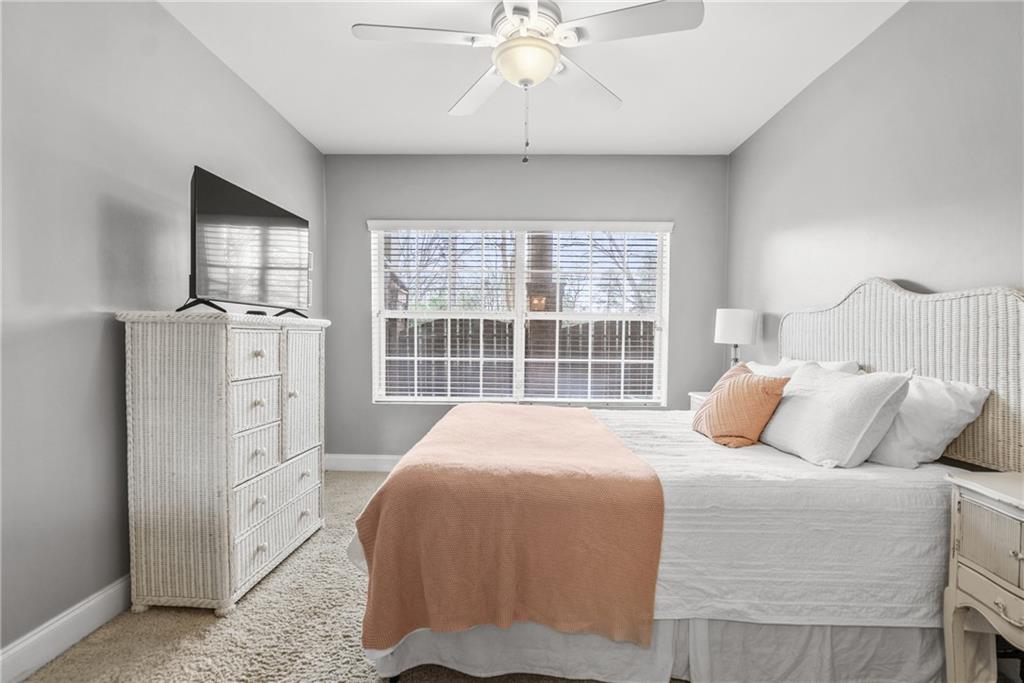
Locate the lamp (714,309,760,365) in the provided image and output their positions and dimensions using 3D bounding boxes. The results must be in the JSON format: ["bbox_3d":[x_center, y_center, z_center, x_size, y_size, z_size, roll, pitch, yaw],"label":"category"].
[{"bbox_3d":[1.462,0.091,2.973,0.280,0.612,0.280,0,1,1],"label":"lamp"}]

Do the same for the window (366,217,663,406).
[{"bbox_3d":[0.059,-0.220,3.592,2.380,1.440,0.080,0,1,1],"label":"window"}]

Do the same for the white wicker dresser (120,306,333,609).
[{"bbox_3d":[-1.303,0.478,2.211,0.460,1.187,0.870,0,1,3],"label":"white wicker dresser"}]

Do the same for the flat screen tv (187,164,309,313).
[{"bbox_3d":[-1.254,-0.401,2.215,0.190,0.570,0.890,0,1,3],"label":"flat screen tv"}]

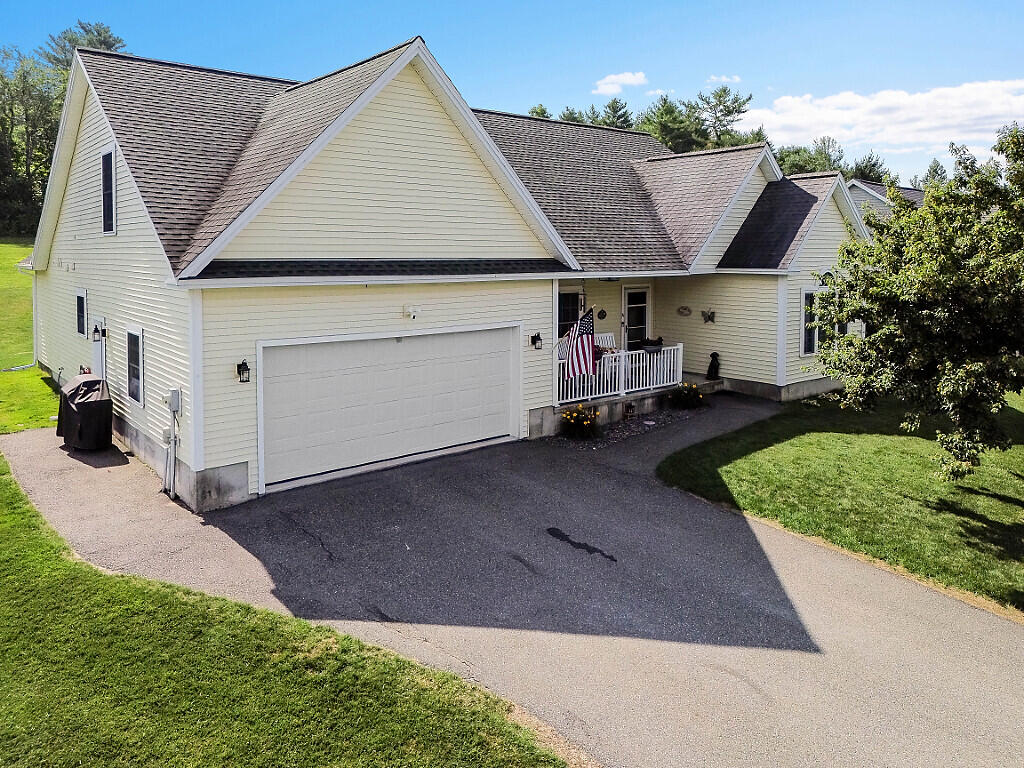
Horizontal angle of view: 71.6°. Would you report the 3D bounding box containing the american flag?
[{"bbox_3d":[1.316,-0.774,13.805,0.220,1.420,0.740,-8,14,-40],"label":"american flag"}]

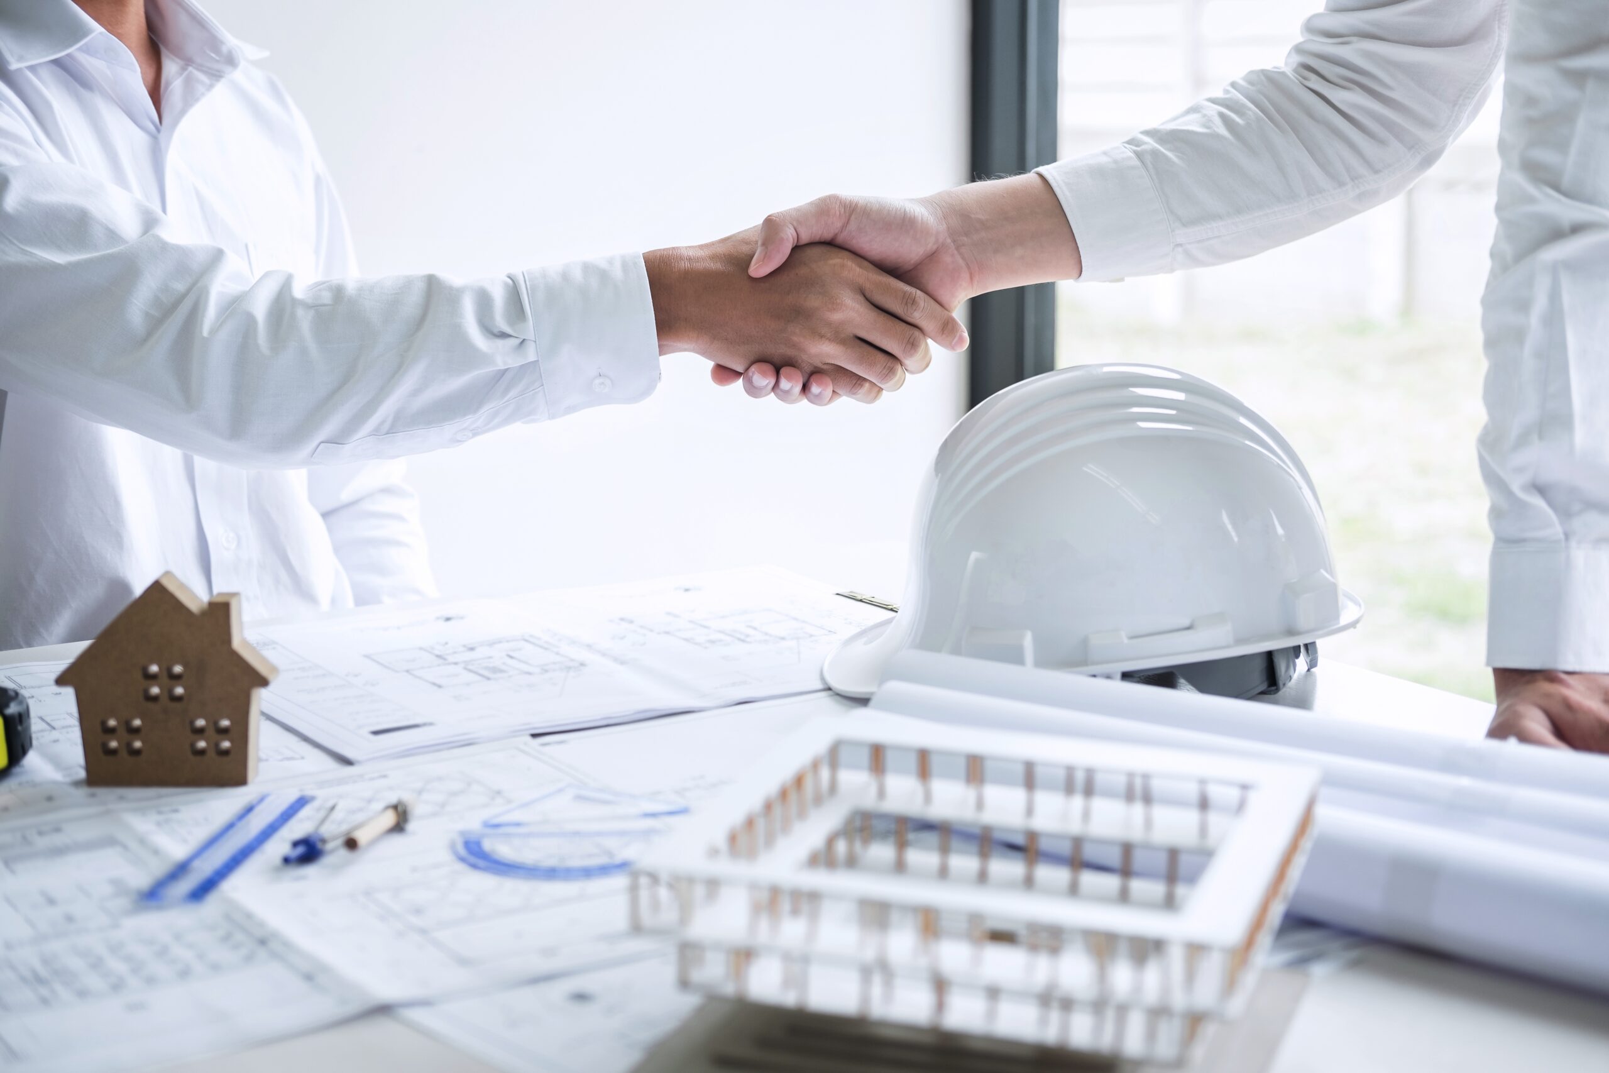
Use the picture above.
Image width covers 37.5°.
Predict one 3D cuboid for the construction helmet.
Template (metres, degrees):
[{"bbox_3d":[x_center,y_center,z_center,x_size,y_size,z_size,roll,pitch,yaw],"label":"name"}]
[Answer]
[{"bbox_3d":[0.151,-0.007,1.263,0.290,0.160,0.216,-5,13,-6],"label":"construction helmet"}]

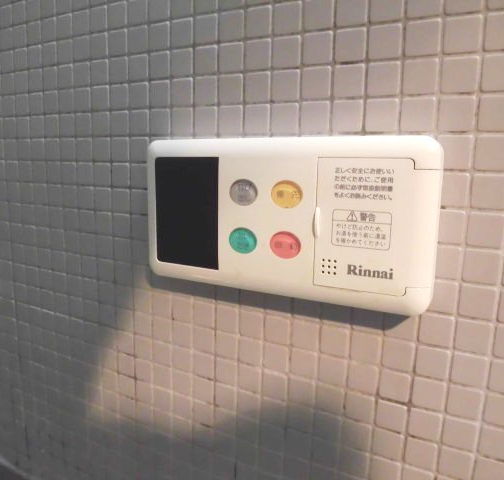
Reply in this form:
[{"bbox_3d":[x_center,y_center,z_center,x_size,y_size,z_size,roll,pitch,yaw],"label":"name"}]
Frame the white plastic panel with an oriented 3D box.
[{"bbox_3d":[0.014,-0.015,0.286,0.199,0.101,0.021,6,11,28],"label":"white plastic panel"}]

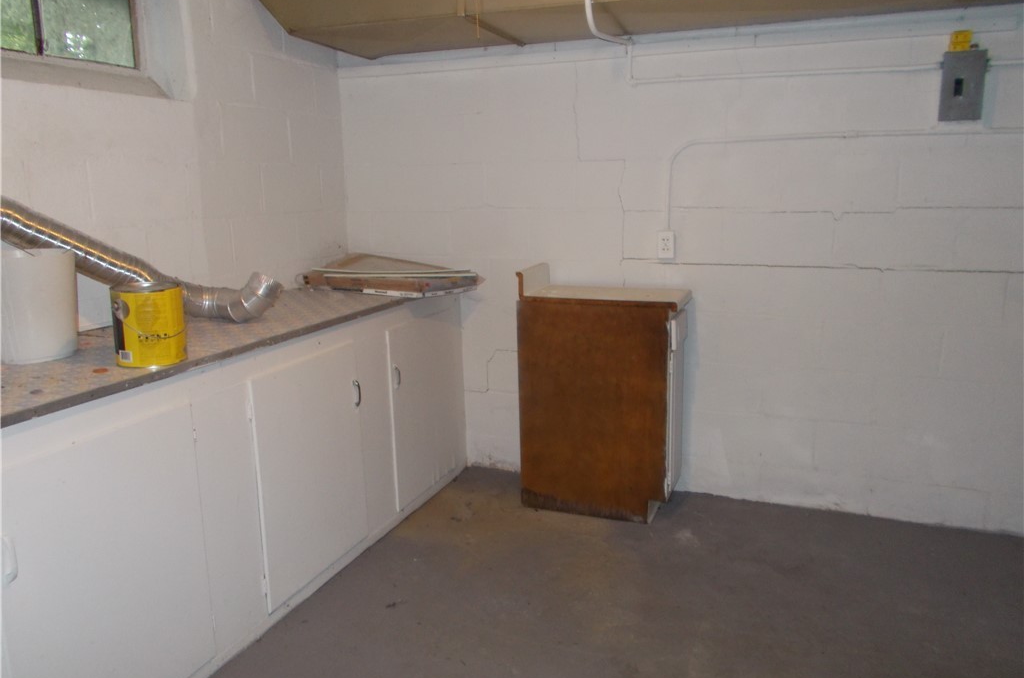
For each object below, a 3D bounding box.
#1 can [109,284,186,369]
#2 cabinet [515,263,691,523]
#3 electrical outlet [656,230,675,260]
[{"bbox_3d":[-0.938,-0.039,1.992,0.166,0.193,0.166,-6,12,-25],"label":"can"},{"bbox_3d":[0.376,0.198,3.120,0.622,0.956,0.358,4,12,21],"label":"cabinet"},{"bbox_3d":[0.620,-0.377,3.069,0.061,0.107,0.045,4,12,21],"label":"electrical outlet"}]

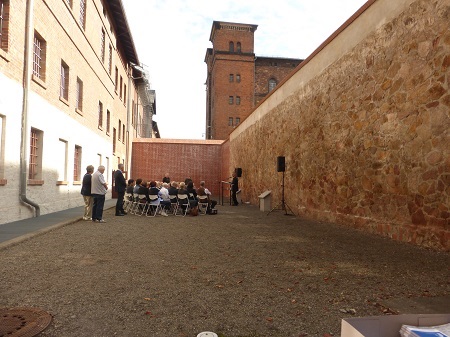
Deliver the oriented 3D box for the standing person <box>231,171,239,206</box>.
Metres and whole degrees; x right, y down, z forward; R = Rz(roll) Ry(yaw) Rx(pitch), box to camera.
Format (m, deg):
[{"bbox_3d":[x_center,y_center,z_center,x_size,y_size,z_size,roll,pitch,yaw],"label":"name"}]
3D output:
[{"bbox_3d":[0.537,1.034,16.100,0.380,1.780,0.480,1,-3,-22],"label":"standing person"}]

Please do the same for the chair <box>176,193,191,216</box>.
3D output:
[{"bbox_3d":[-1.525,1.328,11.347,0.460,0.790,0.480,-2,-4,34],"label":"chair"}]

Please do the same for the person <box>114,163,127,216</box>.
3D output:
[{"bbox_3d":[-3.690,0.772,11.050,0.380,1.820,0.500,2,-4,-42],"label":"person"}]

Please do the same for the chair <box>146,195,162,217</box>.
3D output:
[{"bbox_3d":[-2.440,1.287,10.950,0.450,0.790,0.480,-1,-3,27],"label":"chair"}]

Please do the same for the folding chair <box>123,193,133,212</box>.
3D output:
[{"bbox_3d":[-3.911,1.370,12.546,0.460,0.790,0.480,-3,-4,42],"label":"folding chair"}]

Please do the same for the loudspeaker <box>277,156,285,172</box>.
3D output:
[{"bbox_3d":[2.010,-0.140,11.150,0.290,0.550,0.310,0,-3,10],"label":"loudspeaker"}]

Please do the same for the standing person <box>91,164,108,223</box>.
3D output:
[{"bbox_3d":[-3.740,0.752,9.300,0.520,1.690,0.400,-3,-4,43],"label":"standing person"}]

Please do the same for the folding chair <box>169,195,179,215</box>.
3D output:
[{"bbox_3d":[-1.967,1.349,11.746,0.460,0.790,0.480,-2,-4,36],"label":"folding chair"}]

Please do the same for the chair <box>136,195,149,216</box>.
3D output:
[{"bbox_3d":[-3.063,1.338,11.547,0.460,0.790,0.480,-2,-4,38],"label":"chair"}]

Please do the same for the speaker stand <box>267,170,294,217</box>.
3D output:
[{"bbox_3d":[2.090,0.937,11.617,0.980,1.620,0.900,0,-3,0],"label":"speaker stand"}]

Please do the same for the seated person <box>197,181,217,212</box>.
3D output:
[{"bbox_3d":[-0.690,1.102,12.000,0.520,1.250,0.800,-2,-3,32],"label":"seated person"}]

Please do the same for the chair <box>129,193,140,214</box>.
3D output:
[{"bbox_3d":[-3.380,1.337,12.000,0.450,0.790,0.480,-1,-3,27],"label":"chair"}]

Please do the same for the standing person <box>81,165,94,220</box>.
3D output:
[{"bbox_3d":[-4.288,0.769,9.723,0.340,1.700,0.480,3,-4,-43],"label":"standing person"}]

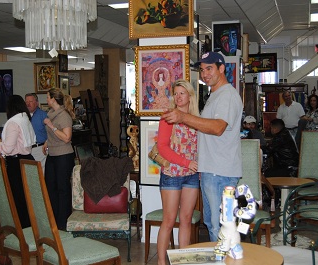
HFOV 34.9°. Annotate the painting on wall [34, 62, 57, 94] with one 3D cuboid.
[{"bbox_3d":[-1.869,-0.895,8.400,0.420,0.520,0.050,0,2,10],"label":"painting on wall"}]

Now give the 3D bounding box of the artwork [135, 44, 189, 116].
[{"bbox_3d":[0.040,-0.546,5.350,0.590,0.750,0.050,0,2,19],"label":"artwork"}]

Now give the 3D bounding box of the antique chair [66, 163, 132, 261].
[{"bbox_3d":[-0.588,0.775,5.076,0.610,0.850,0.740,-1,2,-3],"label":"antique chair"}]

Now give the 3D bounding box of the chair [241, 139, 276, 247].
[{"bbox_3d":[0.784,0.632,4.730,0.570,1.130,0.620,-1,2,5],"label":"chair"}]

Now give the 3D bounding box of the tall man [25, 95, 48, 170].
[{"bbox_3d":[-1.608,0.313,6.517,0.540,1.680,0.360,0,3,20],"label":"tall man"}]

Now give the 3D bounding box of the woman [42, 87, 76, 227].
[{"bbox_3d":[-1.166,0.340,5.968,0.370,1.660,0.430,-1,2,-18],"label":"woman"}]

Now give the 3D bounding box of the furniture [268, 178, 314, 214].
[{"bbox_3d":[1.265,0.826,4.989,0.600,0.710,0.600,-1,2,0],"label":"furniture"}]

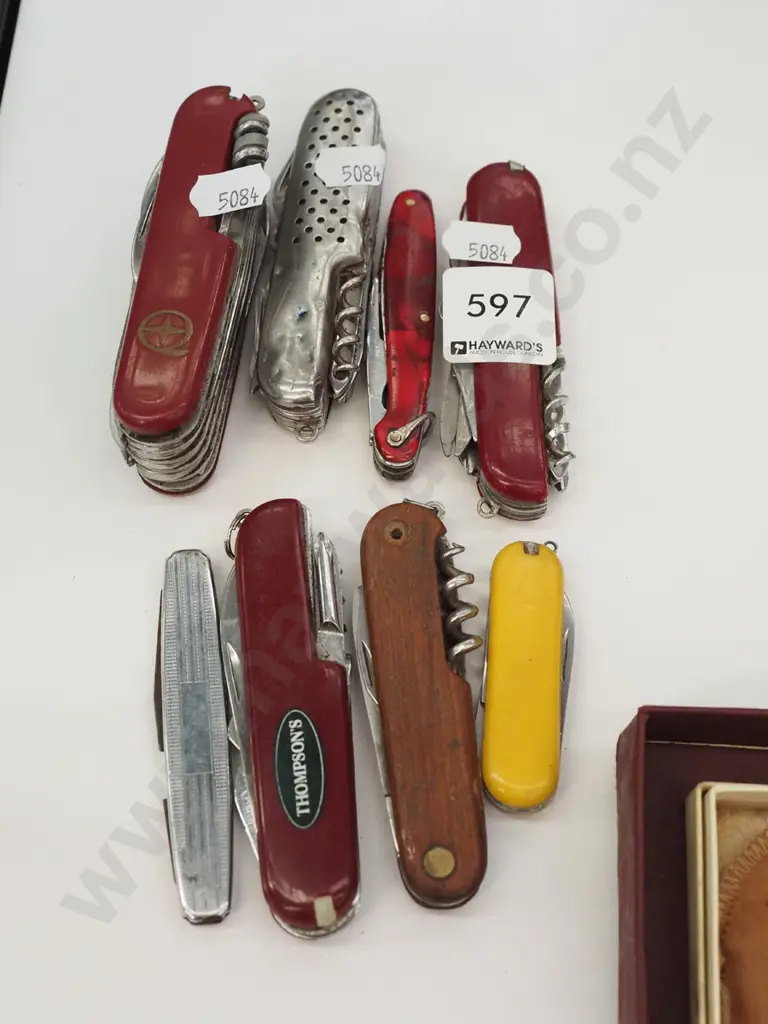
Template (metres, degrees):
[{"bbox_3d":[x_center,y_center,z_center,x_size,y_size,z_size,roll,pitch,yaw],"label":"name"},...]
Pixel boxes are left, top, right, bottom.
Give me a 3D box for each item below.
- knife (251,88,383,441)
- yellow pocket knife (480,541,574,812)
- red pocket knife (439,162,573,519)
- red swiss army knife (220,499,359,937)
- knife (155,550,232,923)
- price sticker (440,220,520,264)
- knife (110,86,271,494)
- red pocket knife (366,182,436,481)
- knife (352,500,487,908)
[{"bbox_3d":[-0.014,-0.060,0.367,0.025,0.022,0.093,7,66,4],"label":"knife"},{"bbox_3d":[0.031,0.034,0.330,0.020,0.010,0.060,4,65,2],"label":"yellow pocket knife"},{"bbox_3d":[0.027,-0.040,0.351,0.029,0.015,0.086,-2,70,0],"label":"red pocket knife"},{"bbox_3d":[-0.019,0.042,0.322,0.026,0.015,0.091,-6,70,-1],"label":"red swiss army knife"},{"bbox_3d":[-0.040,0.046,0.325,0.015,0.007,0.079,-5,70,-1],"label":"knife"},{"bbox_3d":[0.023,-0.064,0.365,0.019,0.001,0.011,6,65,3],"label":"price sticker"},{"bbox_3d":[-0.045,-0.054,0.358,0.027,0.035,0.095,7,66,4],"label":"knife"},{"bbox_3d":[0.005,-0.042,0.354,0.016,0.011,0.071,2,70,2],"label":"red pocket knife"},{"bbox_3d":[0.009,0.039,0.323,0.026,0.014,0.086,-5,70,-1],"label":"knife"}]

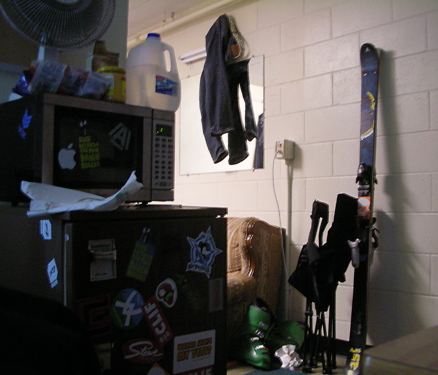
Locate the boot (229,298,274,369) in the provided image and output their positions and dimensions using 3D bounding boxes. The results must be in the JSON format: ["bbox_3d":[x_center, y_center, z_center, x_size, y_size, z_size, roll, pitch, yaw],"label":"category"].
[{"bbox_3d":[0.192,0.760,2.652,0.310,0.340,0.120,-1,-2,44],"label":"boot"}]

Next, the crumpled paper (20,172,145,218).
[{"bbox_3d":[-0.326,0.015,1.262,0.140,0.110,0.320,-1,-2,45],"label":"crumpled paper"}]

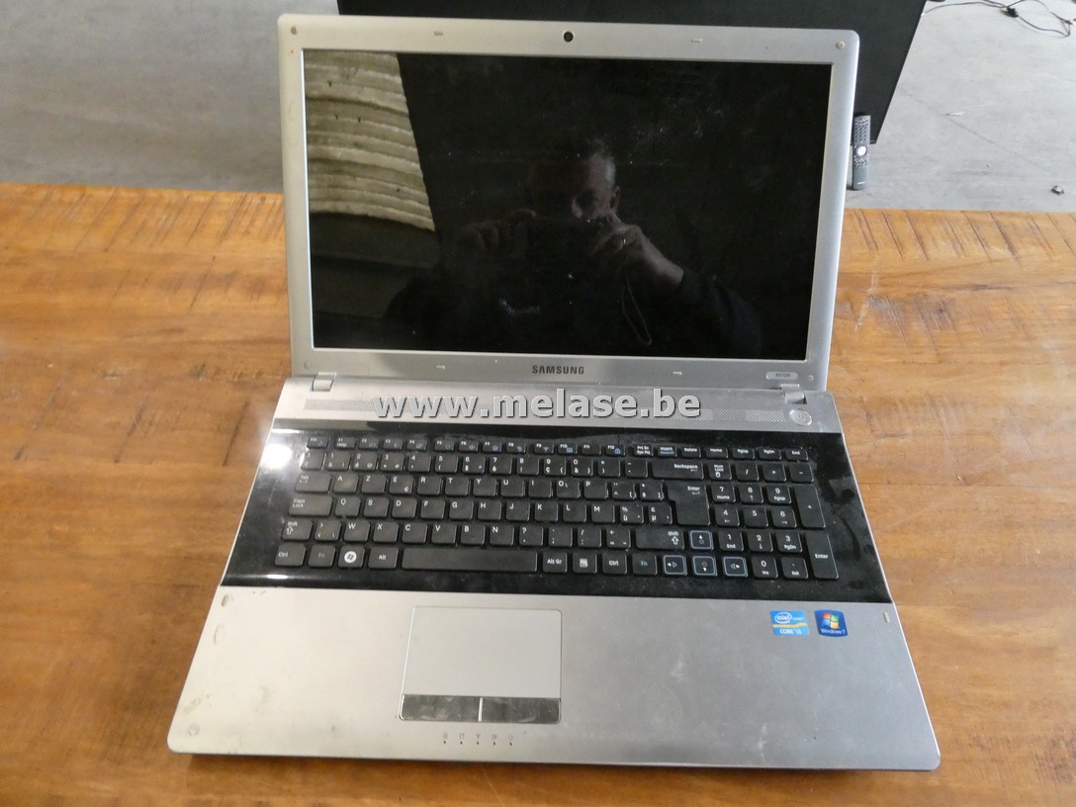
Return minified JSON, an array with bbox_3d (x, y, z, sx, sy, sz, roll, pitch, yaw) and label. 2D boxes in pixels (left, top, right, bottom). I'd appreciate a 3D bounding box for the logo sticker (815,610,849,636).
[{"bbox_3d":[0.178,0.133,0.452,0.017,0.001,0.016,1,50,0],"label":"logo sticker"}]

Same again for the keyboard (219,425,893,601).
[{"bbox_3d":[0.013,0.069,0.506,0.415,0.009,0.133,1,50,0],"label":"keyboard"}]

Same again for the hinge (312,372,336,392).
[{"bbox_3d":[-0.164,-0.017,0.572,0.014,0.010,0.014,1,50,0],"label":"hinge"}]

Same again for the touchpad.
[{"bbox_3d":[-0.031,0.151,0.435,0.090,0.003,0.067,1,50,0],"label":"touchpad"}]

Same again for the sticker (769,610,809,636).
[{"bbox_3d":[0.153,0.133,0.452,0.021,0.001,0.016,1,50,0],"label":"sticker"}]

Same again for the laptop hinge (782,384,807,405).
[{"bbox_3d":[0.195,-0.007,0.570,0.014,0.010,0.014,1,50,0],"label":"laptop hinge"}]

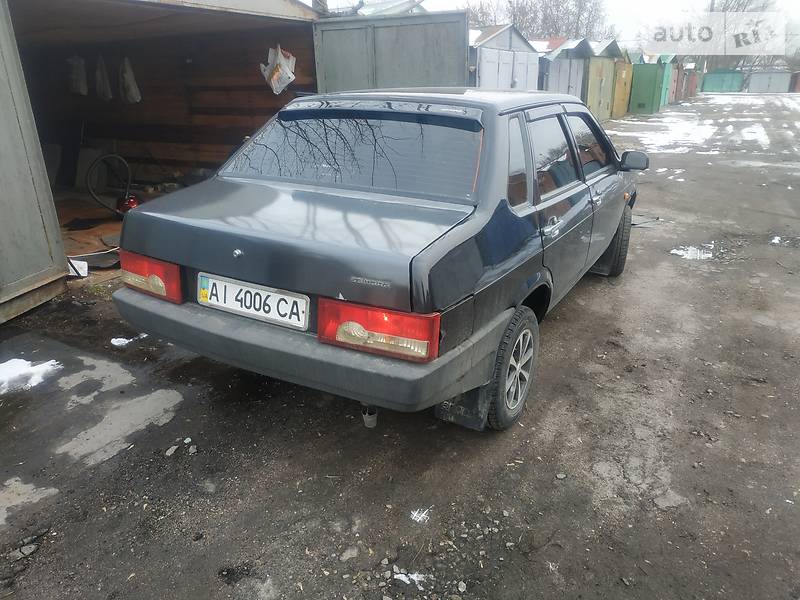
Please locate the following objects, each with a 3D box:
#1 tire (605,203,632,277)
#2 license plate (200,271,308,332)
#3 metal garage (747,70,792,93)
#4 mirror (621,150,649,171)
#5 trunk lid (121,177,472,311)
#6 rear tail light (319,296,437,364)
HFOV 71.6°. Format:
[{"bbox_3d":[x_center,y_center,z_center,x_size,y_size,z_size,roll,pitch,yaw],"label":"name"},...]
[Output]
[{"bbox_3d":[1.737,-0.482,4.497,0.180,0.565,0.565,8,23,21],"label":"tire"},{"bbox_3d":[-0.553,0.002,2.023,0.530,0.123,0.020,11,17,28],"label":"license plate"},{"bbox_3d":[38.204,-22.516,57.407,3.500,2.150,5.800,11,24,28],"label":"metal garage"},{"bbox_3d":[1.552,-0.920,3.664,0.172,0.125,0.110,11,24,28],"label":"mirror"},{"bbox_3d":[-0.427,-0.271,2.152,1.360,0.235,0.570,11,24,28],"label":"trunk lid"},{"bbox_3d":[-0.065,0.089,1.773,0.425,0.160,0.075,11,24,28],"label":"rear tail light"}]

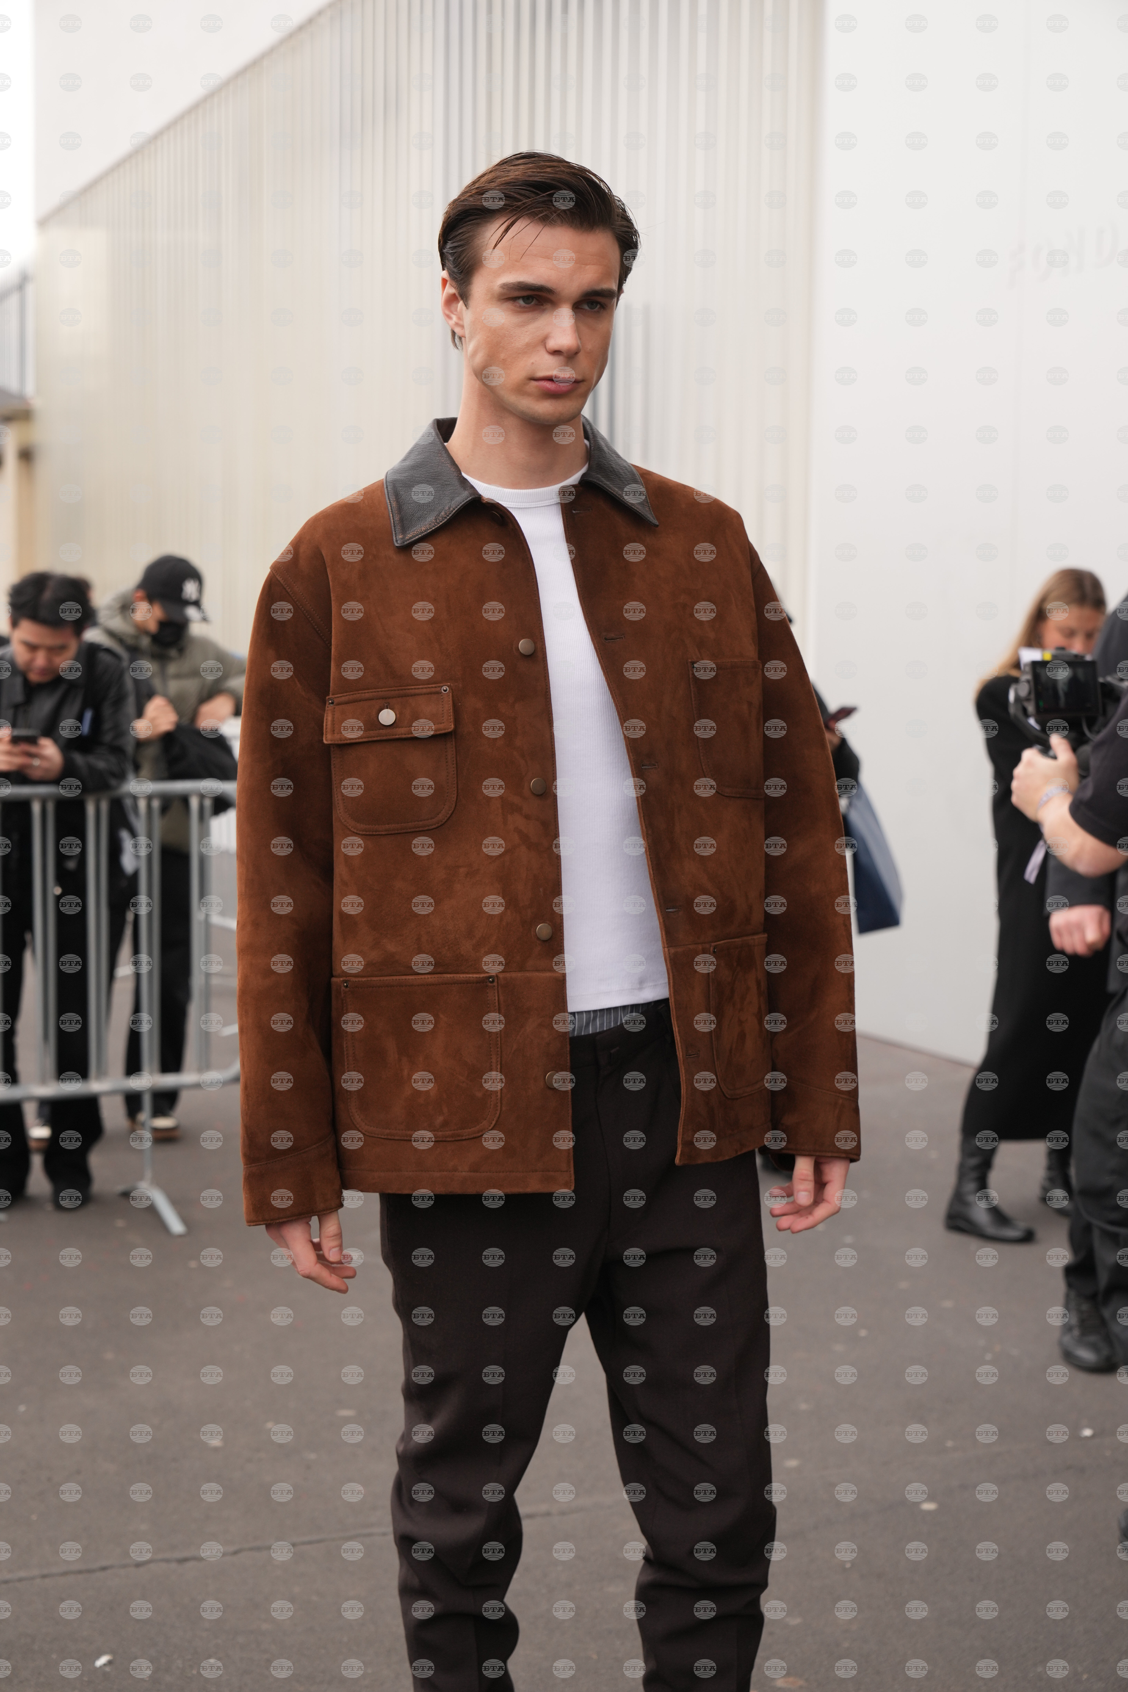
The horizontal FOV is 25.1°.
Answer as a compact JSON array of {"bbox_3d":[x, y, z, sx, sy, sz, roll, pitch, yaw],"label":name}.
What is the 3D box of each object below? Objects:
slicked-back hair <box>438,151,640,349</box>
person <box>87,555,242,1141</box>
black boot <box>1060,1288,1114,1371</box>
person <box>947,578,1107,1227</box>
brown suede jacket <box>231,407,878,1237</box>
[{"bbox_3d":[-0.028,-0.568,2.410,0.178,0.185,0.210,-1,4,-22],"label":"slicked-back hair"},{"bbox_3d":[-1.220,0.003,7.600,0.580,1.740,0.420,-1,4,-20],"label":"person"},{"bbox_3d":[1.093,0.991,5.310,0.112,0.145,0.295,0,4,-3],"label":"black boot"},{"bbox_3d":[1.225,0.132,6.550,0.500,1.690,0.450,-2,5,-35],"label":"person"},{"bbox_3d":[-0.015,-0.039,2.400,0.580,0.710,0.320,-1,4,-22],"label":"brown suede jacket"}]

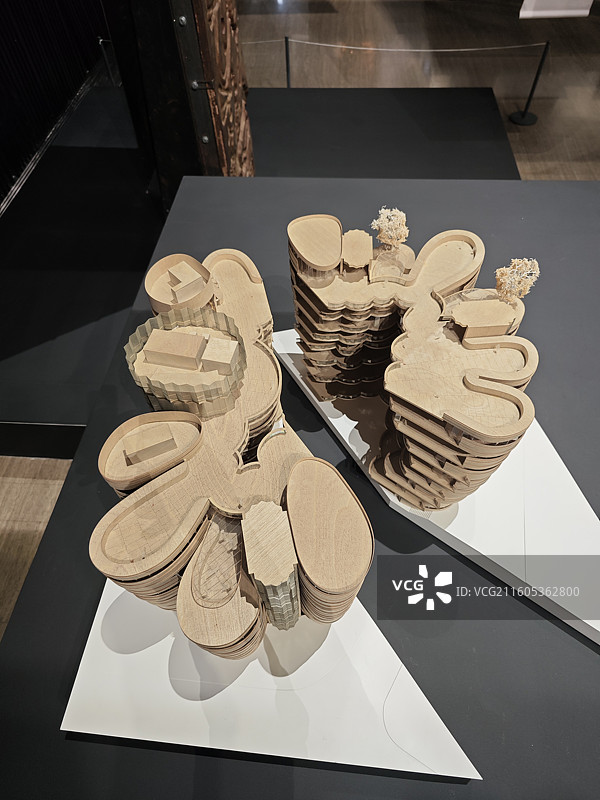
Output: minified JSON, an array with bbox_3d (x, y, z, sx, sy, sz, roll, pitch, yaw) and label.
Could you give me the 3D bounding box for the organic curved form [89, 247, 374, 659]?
[{"bbox_3d":[-0.153,0.072,0.889,0.335,0.315,0.680,-15,53,-10],"label":"organic curved form"}]

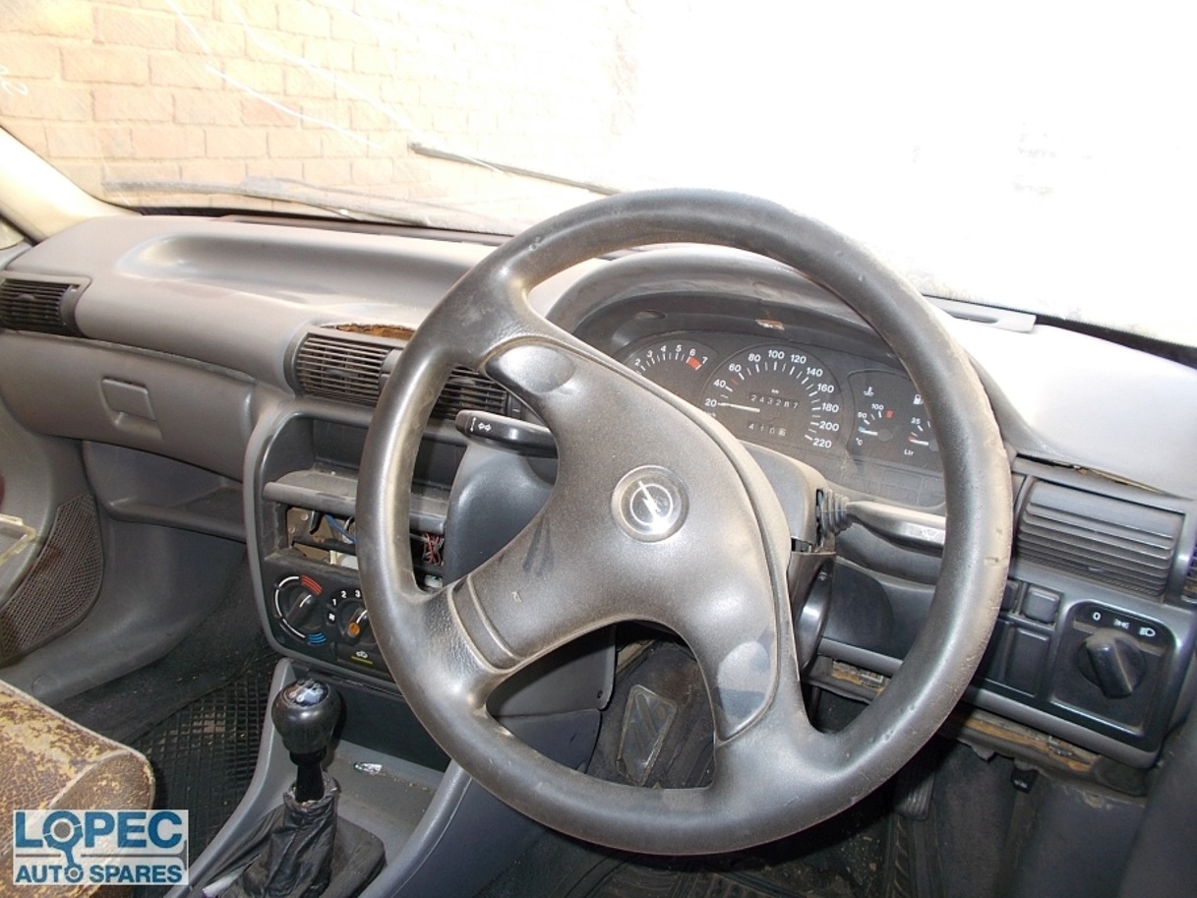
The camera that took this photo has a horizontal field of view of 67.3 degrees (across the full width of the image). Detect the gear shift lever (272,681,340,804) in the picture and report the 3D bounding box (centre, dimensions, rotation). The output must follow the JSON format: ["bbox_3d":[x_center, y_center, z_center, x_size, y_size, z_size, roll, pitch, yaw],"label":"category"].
[{"bbox_3d":[-0.262,0.269,0.810,0.059,0.124,0.059,11,21,16],"label":"gear shift lever"}]

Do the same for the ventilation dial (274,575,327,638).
[{"bbox_3d":[-0.299,0.157,0.900,0.057,0.057,0.022,11,4,16],"label":"ventilation dial"}]

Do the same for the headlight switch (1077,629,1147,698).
[{"bbox_3d":[0.367,0.155,0.643,0.045,0.045,0.027,15,7,25],"label":"headlight switch"}]

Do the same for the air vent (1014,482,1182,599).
[{"bbox_3d":[0.363,0.064,0.655,0.102,0.062,0.035,15,5,25],"label":"air vent"}]

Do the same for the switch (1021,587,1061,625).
[{"bbox_3d":[0.326,0.114,0.662,0.026,0.024,0.014,15,7,25],"label":"switch"}]

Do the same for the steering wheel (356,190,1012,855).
[{"bbox_3d":[0.039,0.036,0.549,0.384,0.384,0.089,11,-4,16],"label":"steering wheel"}]

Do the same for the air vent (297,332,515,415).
[{"bbox_3d":[-0.188,-0.072,0.879,0.228,0.062,0.035,11,4,16],"label":"air vent"}]

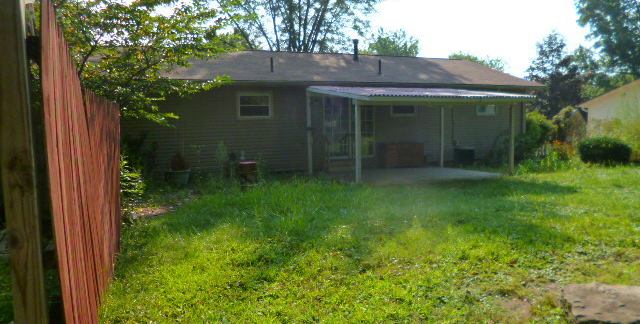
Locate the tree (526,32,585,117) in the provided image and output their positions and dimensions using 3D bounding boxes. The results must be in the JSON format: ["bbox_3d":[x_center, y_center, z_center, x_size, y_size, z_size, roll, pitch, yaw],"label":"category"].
[{"bbox_3d":[14.331,-4.473,27.000,3.700,6.820,3.600,2,6,28],"label":"tree"}]

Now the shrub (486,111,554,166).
[{"bbox_3d":[7.292,-0.854,16.300,2.450,2.080,2.100,1,6,24],"label":"shrub"}]

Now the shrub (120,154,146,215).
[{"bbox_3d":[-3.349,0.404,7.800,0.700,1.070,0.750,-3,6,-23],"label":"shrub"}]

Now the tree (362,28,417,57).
[{"bbox_3d":[5.095,-5.708,33.000,5.200,8.440,5.200,0,5,9],"label":"tree"}]

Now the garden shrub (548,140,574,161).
[{"bbox_3d":[8.981,-0.418,16.500,0.970,0.840,0.850,2,6,29],"label":"garden shrub"}]

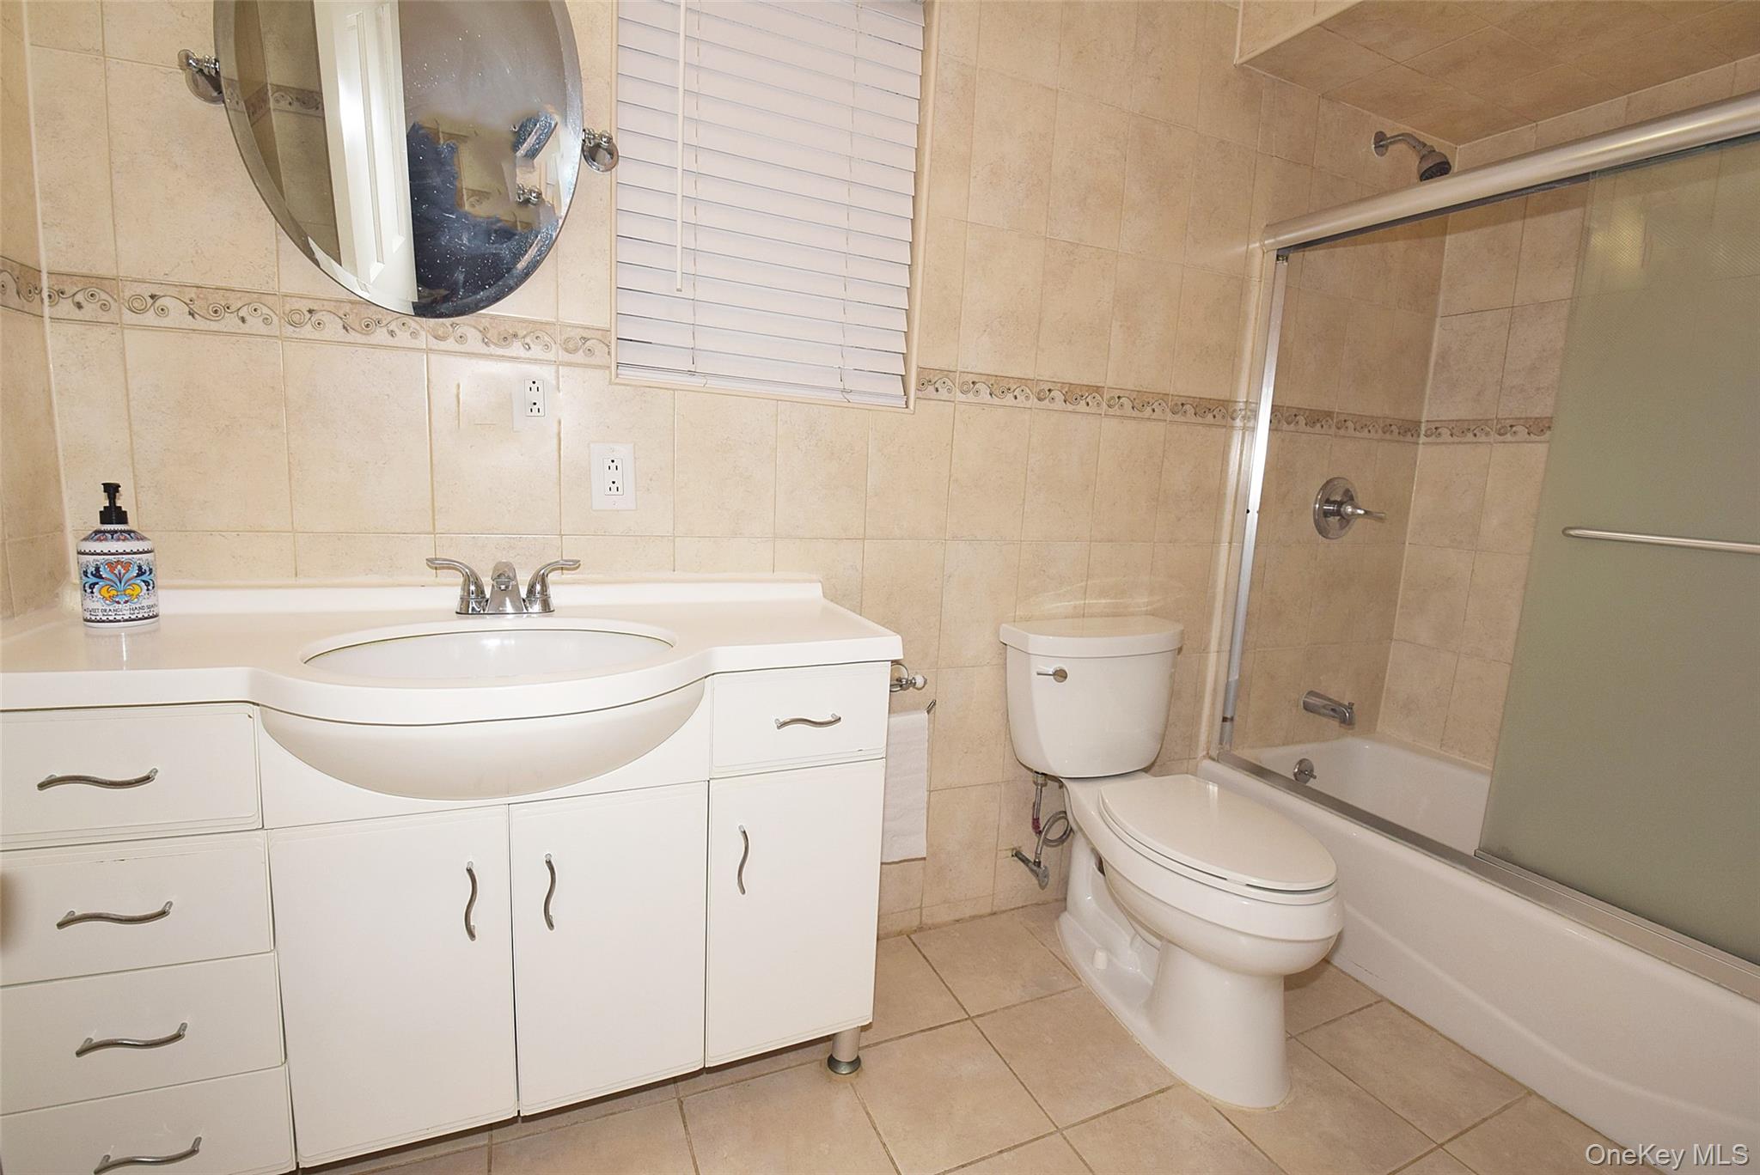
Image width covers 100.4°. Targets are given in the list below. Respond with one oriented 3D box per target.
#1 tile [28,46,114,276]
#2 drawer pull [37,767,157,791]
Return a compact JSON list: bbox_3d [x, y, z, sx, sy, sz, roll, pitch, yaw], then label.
[{"bbox_3d":[-1.197,-0.627,1.095,0.081,0.309,0.010,-1,9,-21],"label":"tile"},{"bbox_3d":[-0.899,0.221,0.848,0.102,0.016,0.026,-1,10,-22],"label":"drawer pull"}]

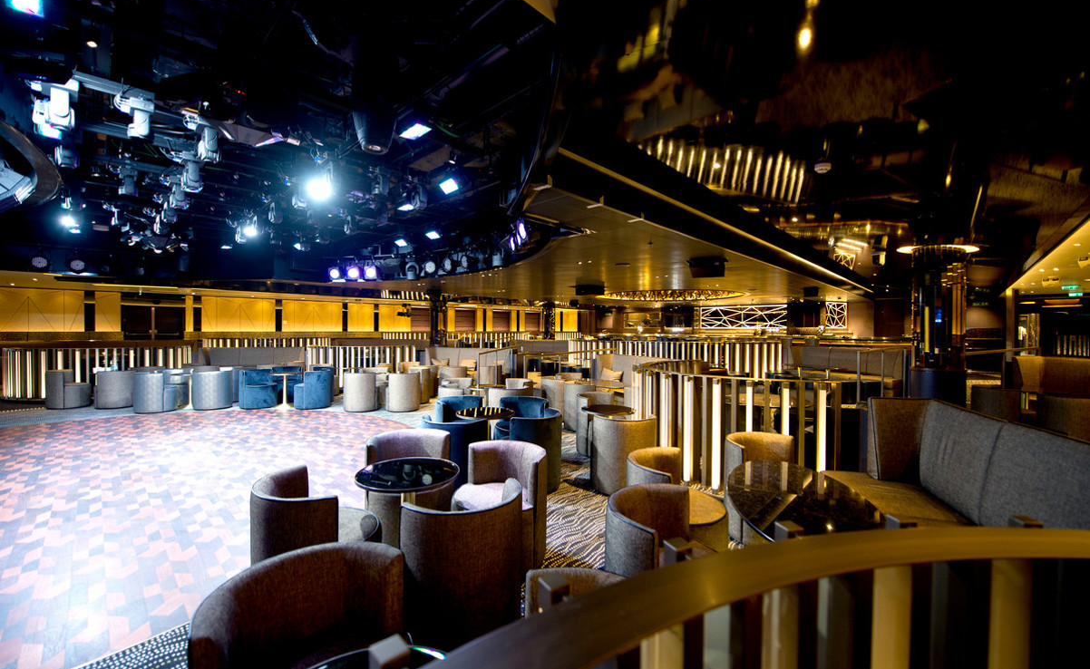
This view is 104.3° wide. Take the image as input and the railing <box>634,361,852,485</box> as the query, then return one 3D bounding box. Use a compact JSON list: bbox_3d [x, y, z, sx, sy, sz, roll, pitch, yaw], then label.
[{"bbox_3d":[1.983,0.986,5.045,1.780,1.177,2.500,1,1,0],"label":"railing"}]

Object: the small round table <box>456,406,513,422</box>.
[{"bbox_3d":[-0.638,1.175,4.553,0.632,0.666,0.632,0,1,0],"label":"small round table"}]

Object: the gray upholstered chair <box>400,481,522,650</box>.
[{"bbox_3d":[-0.474,1.227,2.385,0.661,0.729,0.661,0,1,-38],"label":"gray upholstered chair"}]

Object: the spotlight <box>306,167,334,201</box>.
[{"bbox_3d":[-3.032,-2.031,5.700,0.340,0.420,0.340,0,11,-30],"label":"spotlight"}]

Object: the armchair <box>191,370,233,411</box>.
[{"bbox_3d":[-6.454,1.066,8.220,0.640,0.700,0.630,1,1,40],"label":"armchair"}]

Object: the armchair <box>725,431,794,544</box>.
[{"bbox_3d":[1.744,1.178,3.281,0.655,0.702,0.655,0,1,-31],"label":"armchair"}]

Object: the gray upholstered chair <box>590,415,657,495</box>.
[{"bbox_3d":[0.803,1.177,4.310,0.650,0.700,0.660,0,1,-16],"label":"gray upholstered chair"}]

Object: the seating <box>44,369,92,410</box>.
[{"bbox_3d":[-9.557,1.087,8.523,0.655,0.702,0.655,0,1,-35],"label":"seating"}]

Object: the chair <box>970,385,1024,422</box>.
[{"bbox_3d":[6.887,1.159,6.393,0.655,0.702,0.655,0,1,12],"label":"chair"}]

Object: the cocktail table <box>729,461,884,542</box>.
[{"bbox_3d":[1.456,1.274,2.454,0.743,0.668,1.467,1,1,22],"label":"cocktail table"}]

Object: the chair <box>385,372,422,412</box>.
[{"bbox_3d":[-2.779,1.119,8.394,0.661,0.729,0.661,1,1,35],"label":"chair"}]

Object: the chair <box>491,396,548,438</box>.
[{"bbox_3d":[-0.286,1.188,5.228,0.661,0.729,0.661,1,1,25],"label":"chair"}]

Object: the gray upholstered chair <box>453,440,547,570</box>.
[{"bbox_3d":[-0.308,1.176,2.960,0.655,0.702,0.655,1,1,40],"label":"gray upholstered chair"}]

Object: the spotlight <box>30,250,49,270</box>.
[{"bbox_3d":[-9.427,-1.378,7.900,0.260,0.330,0.280,1,1,40],"label":"spotlight"}]

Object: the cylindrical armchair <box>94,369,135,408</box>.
[{"bbox_3d":[-8.360,1.054,8.310,0.640,0.700,0.630,1,1,20],"label":"cylindrical armchair"}]

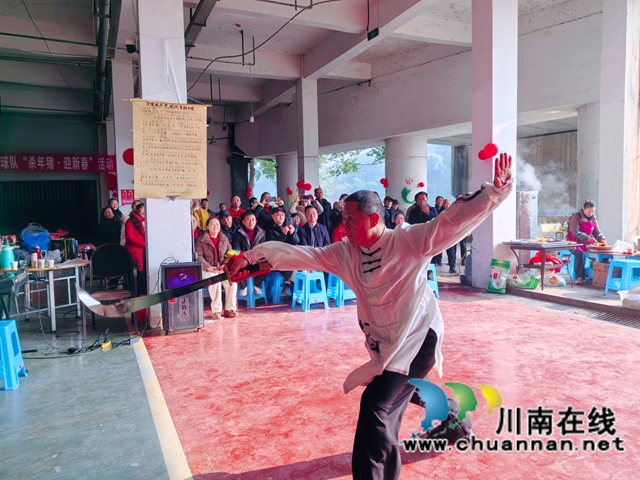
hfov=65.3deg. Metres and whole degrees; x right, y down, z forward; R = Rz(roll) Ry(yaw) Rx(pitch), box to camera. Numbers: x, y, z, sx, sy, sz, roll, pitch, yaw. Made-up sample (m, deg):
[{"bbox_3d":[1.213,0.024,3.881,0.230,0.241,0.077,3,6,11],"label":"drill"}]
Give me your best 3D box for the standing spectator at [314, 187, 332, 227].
[{"bbox_3d":[0.018,-0.096,9.010,0.500,1.670,0.330,-2,3,-8],"label":"standing spectator"}]

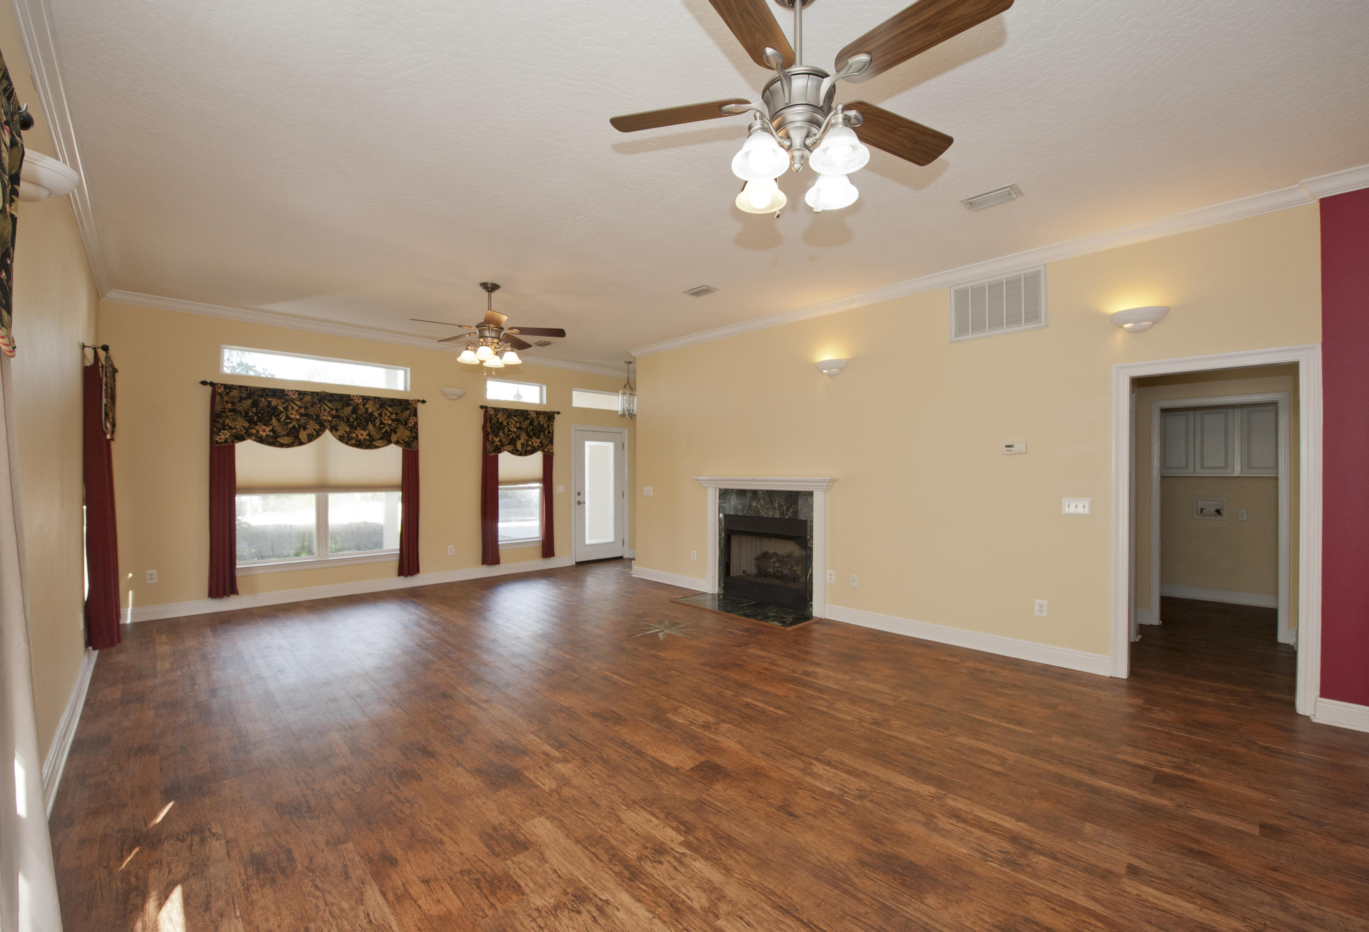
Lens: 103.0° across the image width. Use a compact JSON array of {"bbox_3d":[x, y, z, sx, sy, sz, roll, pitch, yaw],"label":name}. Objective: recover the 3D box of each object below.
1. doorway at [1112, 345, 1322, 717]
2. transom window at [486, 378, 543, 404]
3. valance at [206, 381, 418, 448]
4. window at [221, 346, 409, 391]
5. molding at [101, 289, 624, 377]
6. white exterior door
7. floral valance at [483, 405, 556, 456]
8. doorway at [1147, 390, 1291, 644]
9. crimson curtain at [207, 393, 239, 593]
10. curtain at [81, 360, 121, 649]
[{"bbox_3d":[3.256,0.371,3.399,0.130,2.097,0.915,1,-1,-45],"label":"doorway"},{"bbox_3d":[-2.383,-1.041,7.713,0.893,0.281,0.090,1,-1,-44],"label":"transom window"},{"bbox_3d":[-3.999,-0.509,6.088,1.970,0.647,0.120,1,-1,-44],"label":"valance"},{"bbox_3d":[-4.082,-1.081,6.179,1.803,0.290,0.100,1,-1,-44],"label":"window"},{"bbox_3d":[-3.035,-1.511,6.970,6.044,0.099,0.090,1,-1,-44],"label":"molding"},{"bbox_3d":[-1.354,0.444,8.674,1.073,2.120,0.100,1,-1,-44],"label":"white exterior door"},{"bbox_3d":[-2.312,-0.472,7.738,1.105,0.668,0.120,1,-1,-44],"label":"floral valance"},{"bbox_3d":[4.677,0.429,4.785,0.140,2.077,0.868,1,-1,-44],"label":"doorway"},{"bbox_3d":[-4.636,0.273,5.487,0.254,2.159,0.120,1,-1,-44],"label":"crimson curtain"},{"bbox_3d":[-4.310,0.278,4.043,0.150,2.145,0.280,1,-1,-44],"label":"curtain"}]

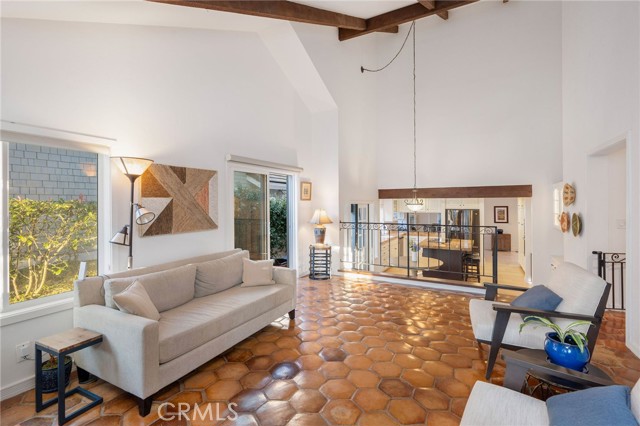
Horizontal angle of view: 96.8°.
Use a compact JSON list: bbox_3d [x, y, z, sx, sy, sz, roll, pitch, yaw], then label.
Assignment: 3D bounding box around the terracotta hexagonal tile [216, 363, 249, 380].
[{"bbox_3d":[-0.743,1.357,2.414,0.265,0.020,0.238,0,1,-2],"label":"terracotta hexagonal tile"}]

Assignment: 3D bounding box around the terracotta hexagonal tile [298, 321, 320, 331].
[{"bbox_3d":[-0.119,1.393,3.485,0.285,0.020,0.250,0,1,-2],"label":"terracotta hexagonal tile"}]

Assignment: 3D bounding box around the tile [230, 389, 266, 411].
[{"bbox_3d":[-0.503,1.344,2.018,0.273,0.018,0.236,0,1,-1],"label":"tile"}]

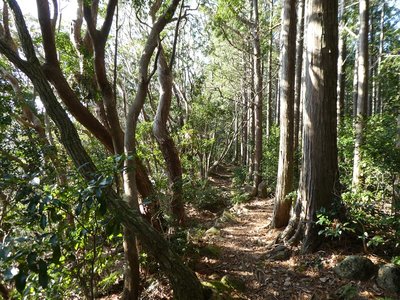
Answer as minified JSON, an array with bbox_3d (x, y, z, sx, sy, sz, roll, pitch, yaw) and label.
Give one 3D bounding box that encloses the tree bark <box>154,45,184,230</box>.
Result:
[{"bbox_3d":[-0.602,-0.277,5.300,0.580,3.380,0.480,0,3,0],"label":"tree bark"}]

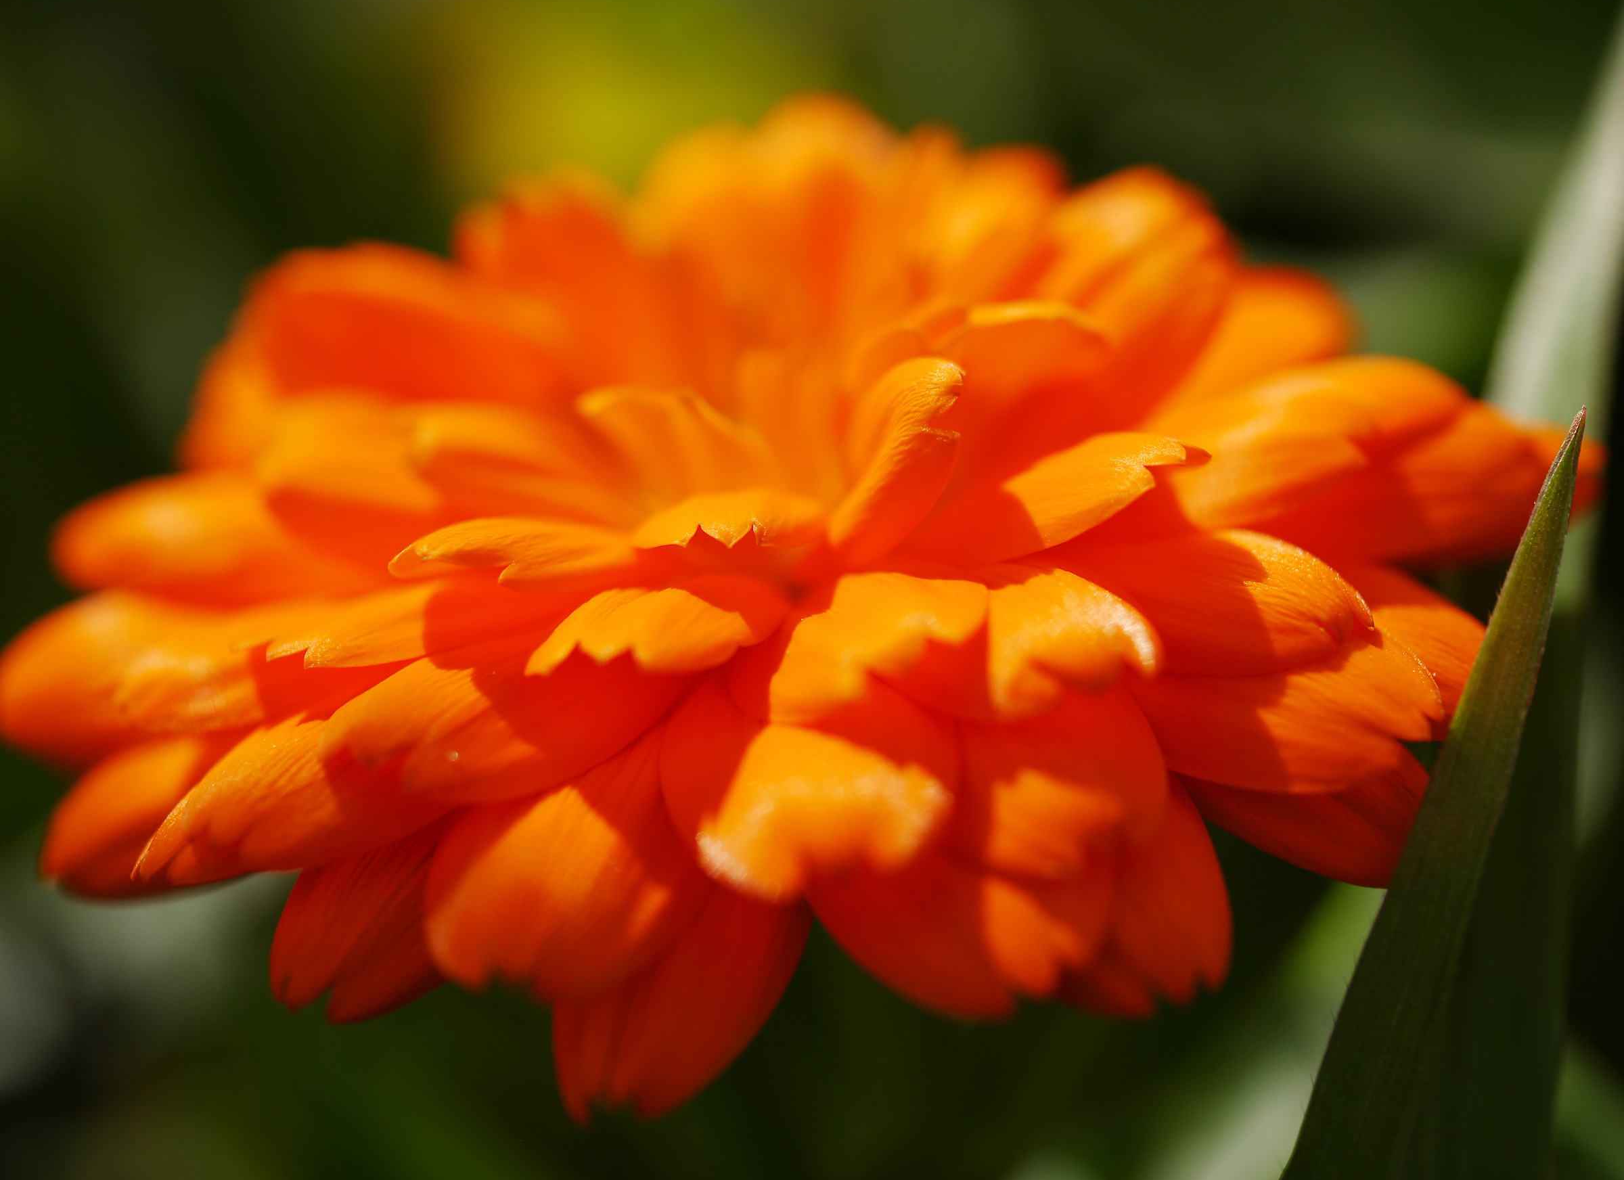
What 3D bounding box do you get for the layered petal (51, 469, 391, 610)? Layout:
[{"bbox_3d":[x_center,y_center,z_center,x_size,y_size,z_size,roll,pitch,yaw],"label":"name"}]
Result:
[{"bbox_3d":[-0.025,-0.002,0.119,0.014,0.003,0.009,4,31,12],"label":"layered petal"}]

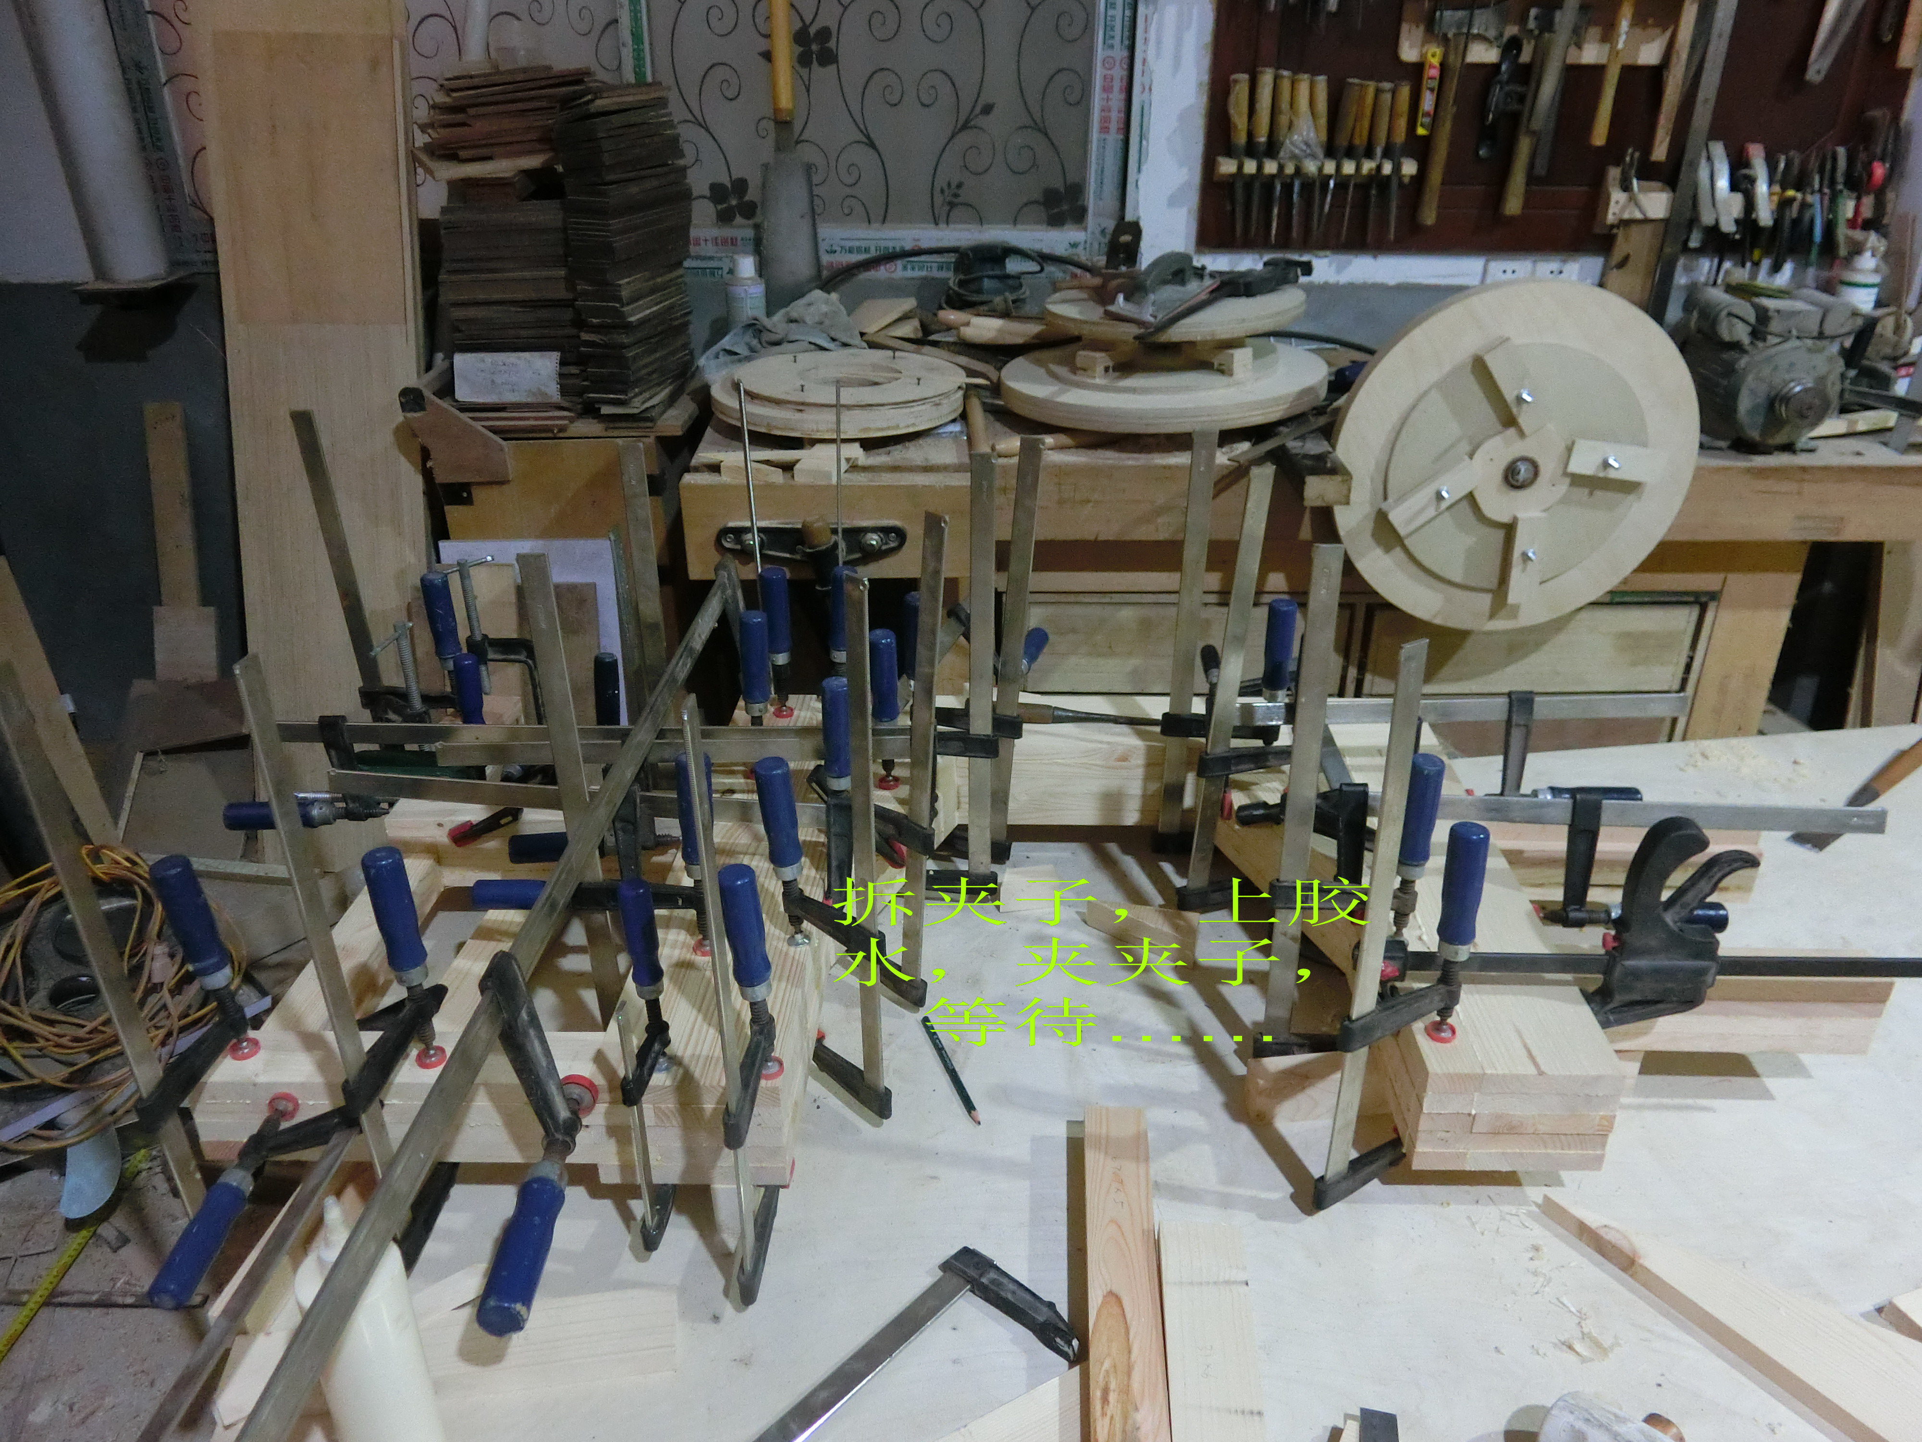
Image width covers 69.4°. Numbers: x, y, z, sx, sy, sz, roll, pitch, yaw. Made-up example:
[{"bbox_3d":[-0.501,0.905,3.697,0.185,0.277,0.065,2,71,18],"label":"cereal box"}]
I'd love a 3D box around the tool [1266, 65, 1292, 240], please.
[{"bbox_3d":[0.558,-0.985,2.435,0.028,0.283,0.028,-3,28,1],"label":"tool"}]

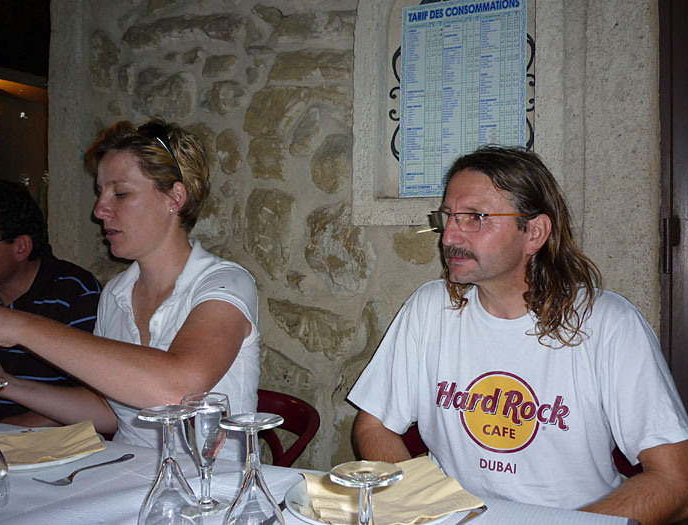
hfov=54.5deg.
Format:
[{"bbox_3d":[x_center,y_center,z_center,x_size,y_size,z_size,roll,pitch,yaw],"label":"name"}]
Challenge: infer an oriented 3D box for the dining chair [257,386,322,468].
[{"bbox_3d":[-0.335,0.655,1.345,0.550,0.760,0.540,2,3,28],"label":"dining chair"}]

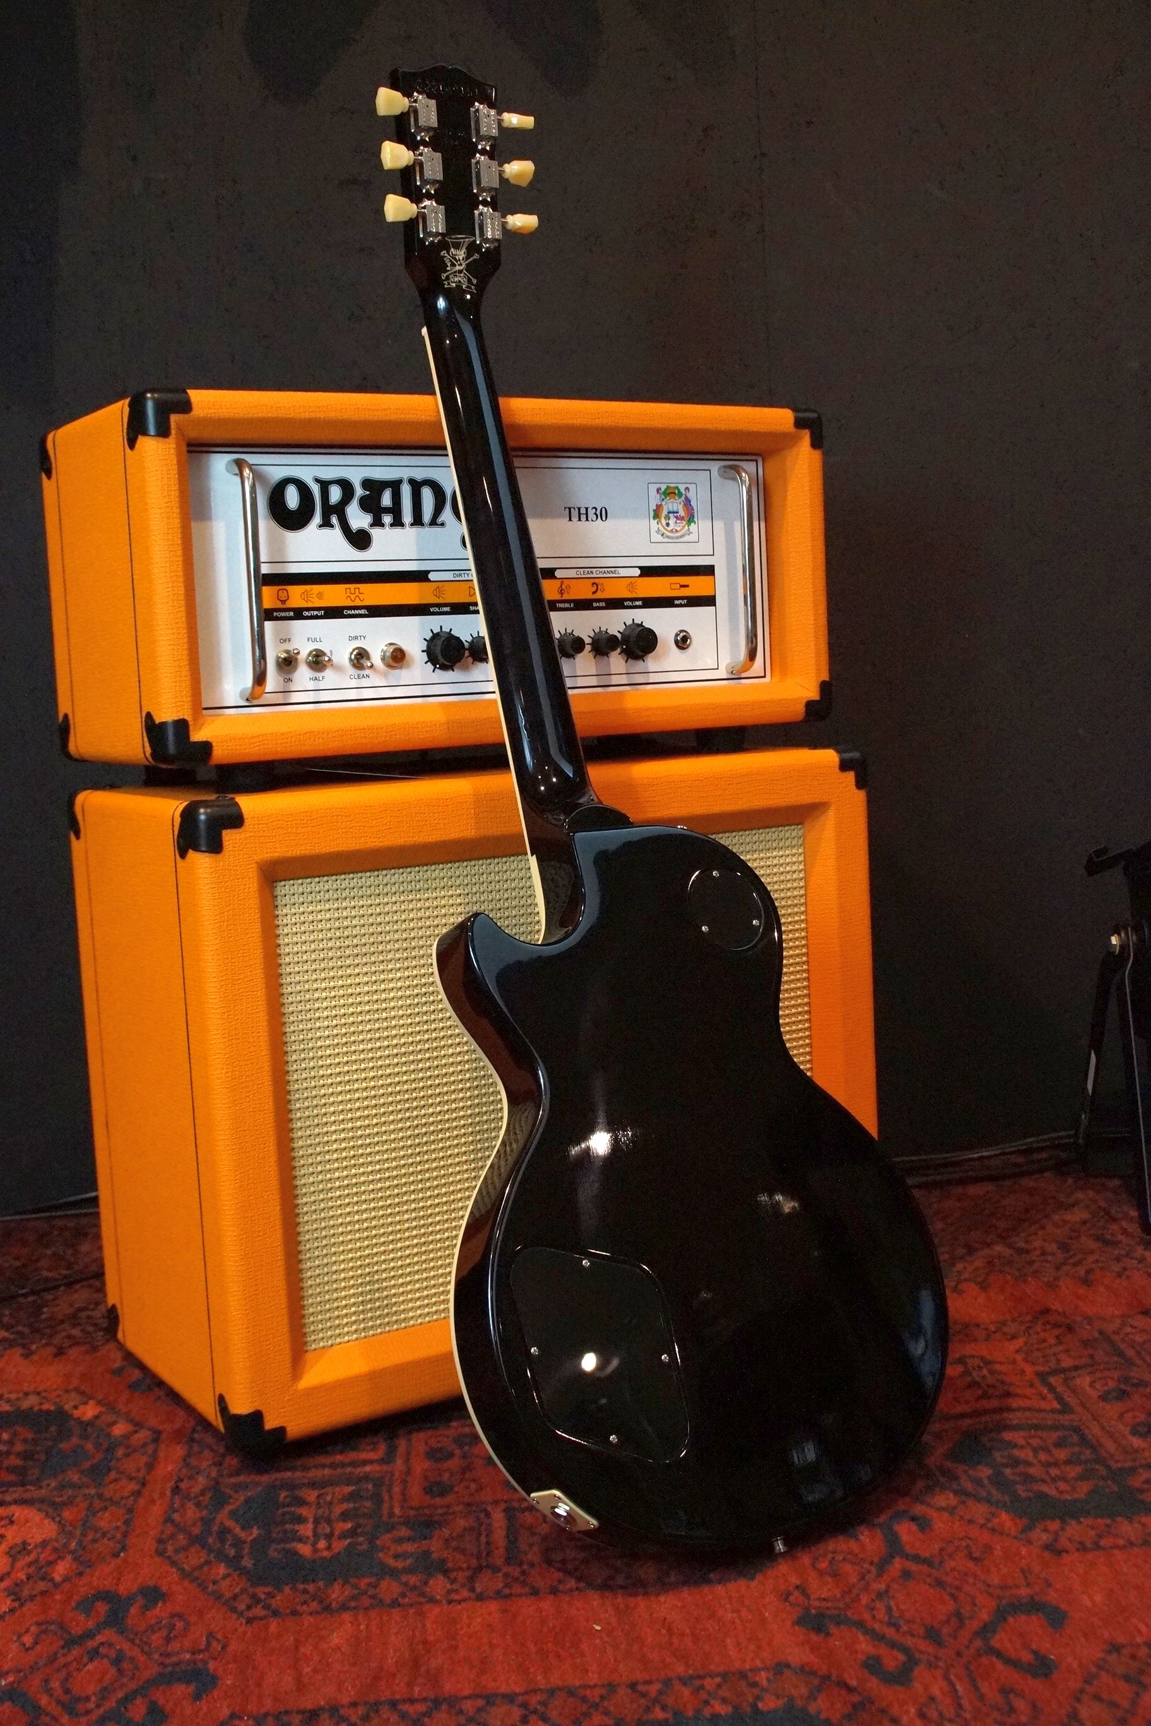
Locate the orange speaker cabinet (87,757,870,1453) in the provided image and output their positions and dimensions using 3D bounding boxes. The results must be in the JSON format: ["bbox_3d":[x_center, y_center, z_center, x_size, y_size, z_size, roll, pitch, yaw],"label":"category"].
[{"bbox_3d":[-0.068,0.139,1.371,0.552,0.430,0.291,-6,6,-32],"label":"orange speaker cabinet"}]

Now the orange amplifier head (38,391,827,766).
[{"bbox_3d":[-0.100,-0.221,1.365,0.554,0.247,0.264,-7,8,-31],"label":"orange amplifier head"}]

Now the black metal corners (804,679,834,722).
[{"bbox_3d":[0.187,-0.133,1.414,0.034,0.037,0.038,-7,8,-31],"label":"black metal corners"}]

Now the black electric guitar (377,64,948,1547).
[{"bbox_3d":[0.001,-0.076,1.134,0.333,1.010,0.105,-4,-18,-34],"label":"black electric guitar"}]

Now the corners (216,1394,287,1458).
[{"bbox_3d":[-0.213,0.365,1.145,0.034,0.037,0.038,-6,6,-32],"label":"corners"}]

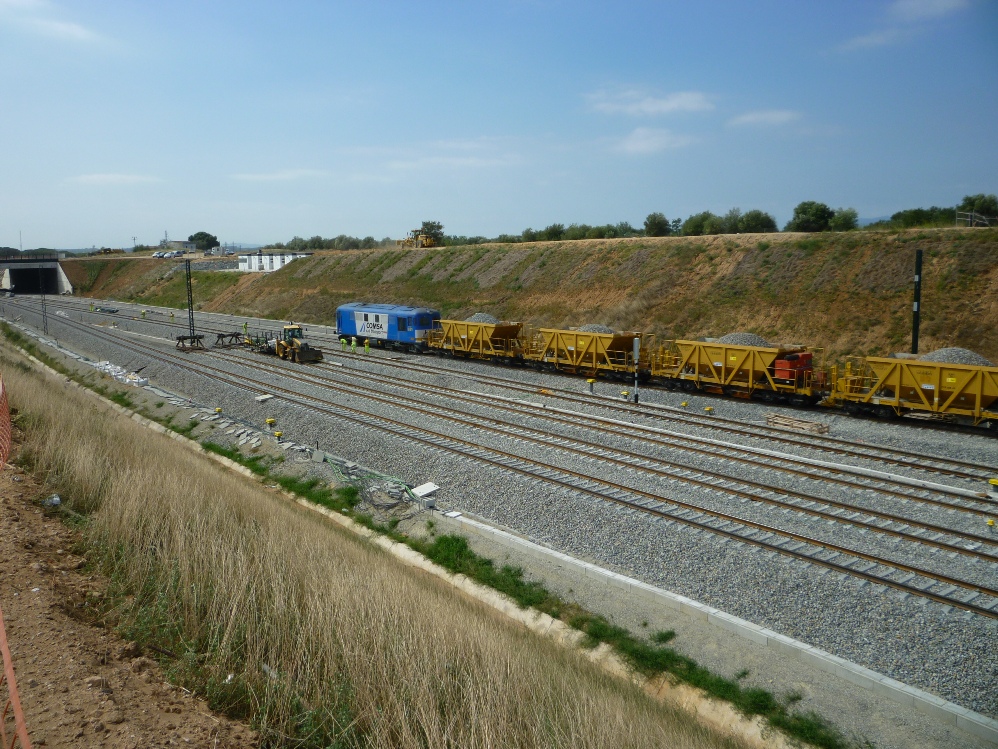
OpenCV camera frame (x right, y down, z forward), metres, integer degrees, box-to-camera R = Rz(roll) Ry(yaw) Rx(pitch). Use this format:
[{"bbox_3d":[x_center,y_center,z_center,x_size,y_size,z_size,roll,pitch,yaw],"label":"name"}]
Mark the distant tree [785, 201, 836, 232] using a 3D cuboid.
[{"bbox_3d":[37.702,-19.154,101.546,5.606,4.001,5.325,2,10,20],"label":"distant tree"}]

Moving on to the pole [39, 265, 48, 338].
[{"bbox_3d":[-59.911,-9.723,109.708,0.420,9.084,0.420,-9,12,-38],"label":"pole"}]

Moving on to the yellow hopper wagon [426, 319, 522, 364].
[{"bbox_3d":[-1.726,-2.809,72.137,2.800,3.540,12.600,-8,11,-41],"label":"yellow hopper wagon"}]

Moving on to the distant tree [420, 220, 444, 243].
[{"bbox_3d":[-13.574,-28.999,172.000,4.450,5.350,4.450,-1,9,-5],"label":"distant tree"}]

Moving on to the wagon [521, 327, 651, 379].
[{"bbox_3d":[6.875,-1.540,62.173,3.050,3.560,12.200,-10,12,-41],"label":"wagon"}]

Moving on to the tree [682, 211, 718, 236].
[{"bbox_3d":[31.167,-23.395,130.000,5.550,4.200,5.550,1,9,13],"label":"tree"}]

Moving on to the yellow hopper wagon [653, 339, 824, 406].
[{"bbox_3d":[15.209,-0.275,53.066,3.050,3.560,12.200,-10,12,-41],"label":"yellow hopper wagon"}]

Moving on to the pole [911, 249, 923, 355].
[{"bbox_3d":[23.910,-2.425,48.033,0.320,9.354,0.320,-10,12,-41],"label":"pole"}]

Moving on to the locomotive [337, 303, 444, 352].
[{"bbox_3d":[-10.849,-4.544,81.479,2.980,4.200,14.422,-10,12,-41],"label":"locomotive"}]

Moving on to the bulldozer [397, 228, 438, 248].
[{"bbox_3d":[-15.002,-24.698,153.000,2.600,3.400,9.200,-7,10,-35],"label":"bulldozer"}]

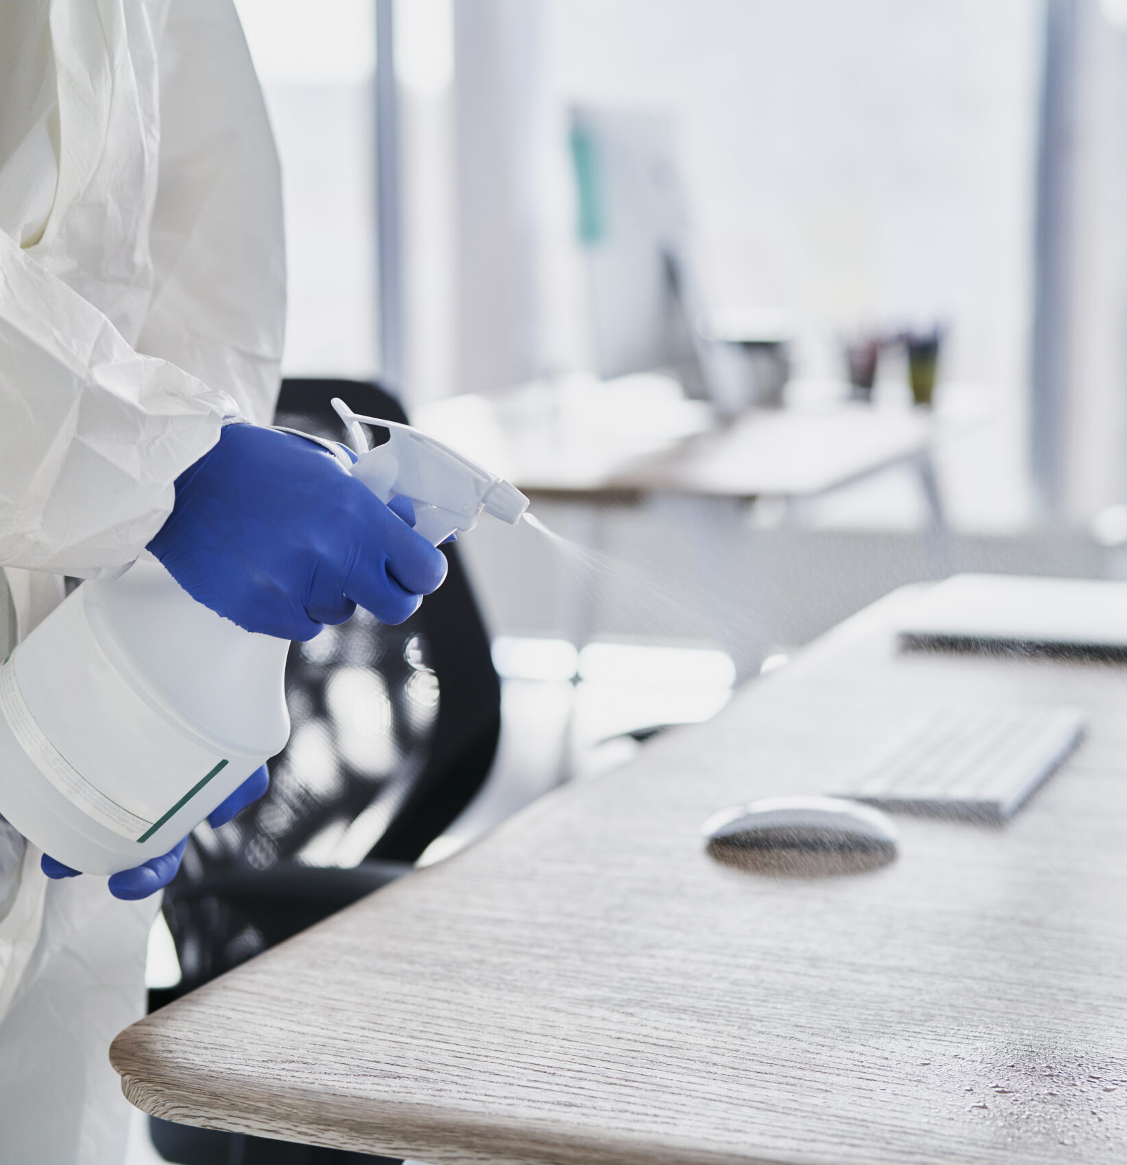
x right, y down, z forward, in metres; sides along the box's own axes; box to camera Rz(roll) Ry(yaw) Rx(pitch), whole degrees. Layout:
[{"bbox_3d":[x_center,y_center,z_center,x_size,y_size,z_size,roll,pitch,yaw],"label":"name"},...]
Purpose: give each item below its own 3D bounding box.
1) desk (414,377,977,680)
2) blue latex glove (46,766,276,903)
[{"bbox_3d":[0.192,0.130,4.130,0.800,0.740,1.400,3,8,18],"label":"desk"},{"bbox_3d":[-0.193,0.102,1.085,0.130,0.085,0.110,0,8,0],"label":"blue latex glove"}]

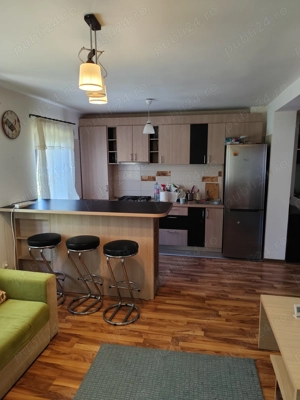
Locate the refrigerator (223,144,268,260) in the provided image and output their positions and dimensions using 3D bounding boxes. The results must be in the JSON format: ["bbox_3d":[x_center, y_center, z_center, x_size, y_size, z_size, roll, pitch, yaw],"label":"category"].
[{"bbox_3d":[1.610,0.025,4.651,0.624,1.874,0.634,1,7,10],"label":"refrigerator"}]

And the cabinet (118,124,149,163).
[{"bbox_3d":[-0.279,-1.038,5.001,0.574,0.653,0.327,1,7,10],"label":"cabinet"}]

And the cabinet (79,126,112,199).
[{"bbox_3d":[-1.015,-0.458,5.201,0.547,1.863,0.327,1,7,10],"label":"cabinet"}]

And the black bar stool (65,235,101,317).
[{"bbox_3d":[-0.706,0.792,2.862,0.376,0.742,0.376,0,7,0],"label":"black bar stool"}]

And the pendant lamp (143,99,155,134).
[{"bbox_3d":[-0.016,-1.304,4.178,0.198,0.520,0.198,0,7,0],"label":"pendant lamp"}]

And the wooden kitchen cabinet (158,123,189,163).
[{"bbox_3d":[0.467,-0.999,4.869,0.559,0.695,0.327,1,7,10],"label":"wooden kitchen cabinet"}]

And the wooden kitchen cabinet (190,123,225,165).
[{"bbox_3d":[1.028,-0.984,4.769,0.582,0.696,0.327,1,7,10],"label":"wooden kitchen cabinet"}]

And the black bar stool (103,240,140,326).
[{"bbox_3d":[-0.286,0.818,2.672,0.376,0.738,0.376,0,7,0],"label":"black bar stool"}]

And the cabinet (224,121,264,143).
[{"bbox_3d":[1.611,-1.129,4.646,0.598,0.356,0.327,1,7,10],"label":"cabinet"}]

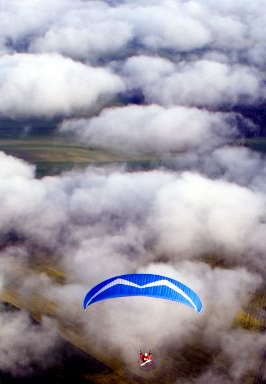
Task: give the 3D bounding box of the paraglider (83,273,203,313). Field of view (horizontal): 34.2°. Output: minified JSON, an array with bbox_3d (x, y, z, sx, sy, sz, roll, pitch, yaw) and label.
[{"bbox_3d":[0.860,8.470,35.300,9.800,2.700,2.750,1,29,2],"label":"paraglider"}]

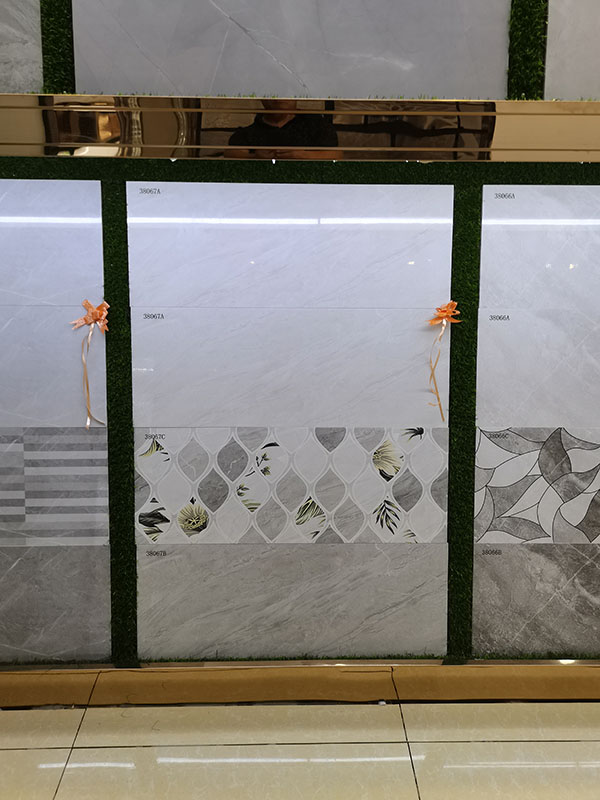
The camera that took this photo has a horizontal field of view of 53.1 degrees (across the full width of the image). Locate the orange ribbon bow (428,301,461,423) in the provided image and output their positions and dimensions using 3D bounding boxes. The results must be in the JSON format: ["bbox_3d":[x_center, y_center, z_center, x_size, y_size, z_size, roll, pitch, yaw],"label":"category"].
[{"bbox_3d":[0.358,-0.095,1.483,0.083,0.300,0.055,0,4,-1],"label":"orange ribbon bow"}]

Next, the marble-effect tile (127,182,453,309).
[{"bbox_3d":[-0.020,-0.380,1.489,0.800,0.300,0.012,0,4,-1],"label":"marble-effect tile"}]

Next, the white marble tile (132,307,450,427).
[{"bbox_3d":[-0.019,-0.080,1.509,0.800,0.300,0.012,0,4,-1],"label":"white marble tile"}]

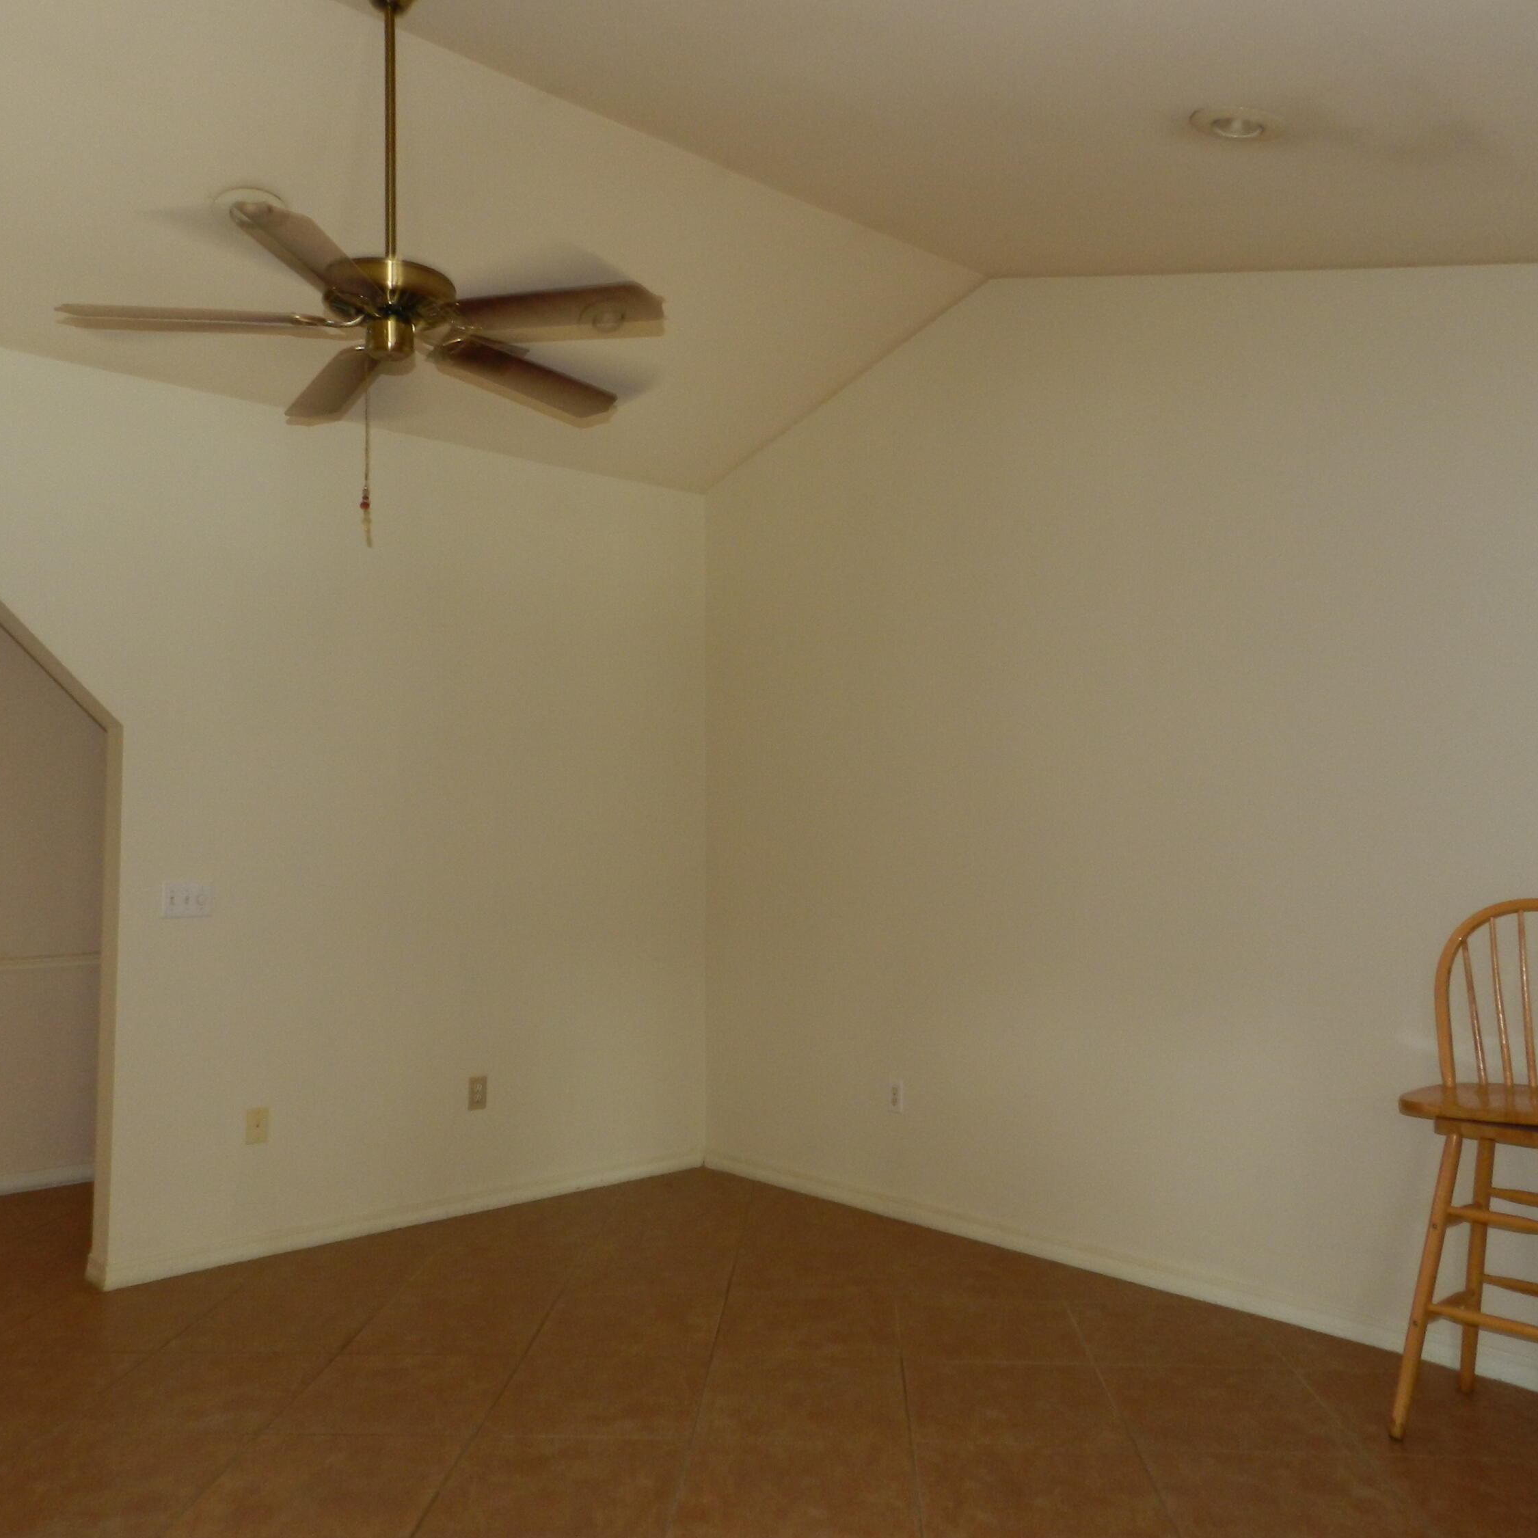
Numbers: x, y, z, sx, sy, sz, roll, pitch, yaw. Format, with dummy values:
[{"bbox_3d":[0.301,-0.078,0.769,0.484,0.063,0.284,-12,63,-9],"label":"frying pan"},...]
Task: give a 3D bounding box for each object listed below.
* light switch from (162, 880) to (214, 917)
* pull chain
[{"bbox_3d":[-1.906,0.428,4.468,0.163,0.115,0.017,3,-4,-41],"label":"light switch"},{"bbox_3d":[-0.882,-0.664,2.990,0.028,0.360,0.024,3,-4,-41],"label":"pull chain"}]

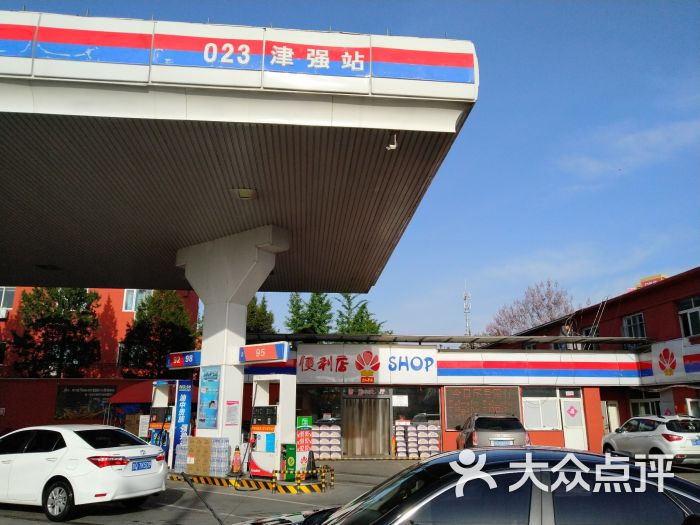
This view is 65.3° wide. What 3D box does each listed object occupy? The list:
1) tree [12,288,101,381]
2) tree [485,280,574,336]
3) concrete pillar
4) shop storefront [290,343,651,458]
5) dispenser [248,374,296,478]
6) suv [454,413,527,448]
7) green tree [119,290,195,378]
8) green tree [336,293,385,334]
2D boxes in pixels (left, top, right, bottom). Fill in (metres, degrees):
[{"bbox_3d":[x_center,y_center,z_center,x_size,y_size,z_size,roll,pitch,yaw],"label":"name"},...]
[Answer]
[{"bbox_3d":[-13.976,4.577,26.000,4.300,8.300,4.000,8,-18,-27],"label":"tree"},{"bbox_3d":[12.701,6.766,38.001,6.600,10.800,6.200,-5,-16,18],"label":"tree"},{"bbox_3d":[-3.676,2.545,15.842,4.280,6.546,0.780,-11,-19,36],"label":"concrete pillar"},{"bbox_3d":[4.617,5.830,22.703,13.918,4.306,3.200,1,-16,-2],"label":"shop storefront"},{"bbox_3d":[-1.906,4.166,13.996,1.104,2.450,0.580,-11,-19,36],"label":"dispenser"},{"bbox_3d":[4.589,5.895,18.085,1.790,1.700,4.400,-1,-16,4],"label":"suv"},{"bbox_3d":[-9.167,4.914,26.000,3.600,7.700,3.500,6,-16,-18],"label":"green tree"},{"bbox_3d":[0.615,5.963,32.000,3.200,9.000,3.200,0,-16,1],"label":"green tree"}]

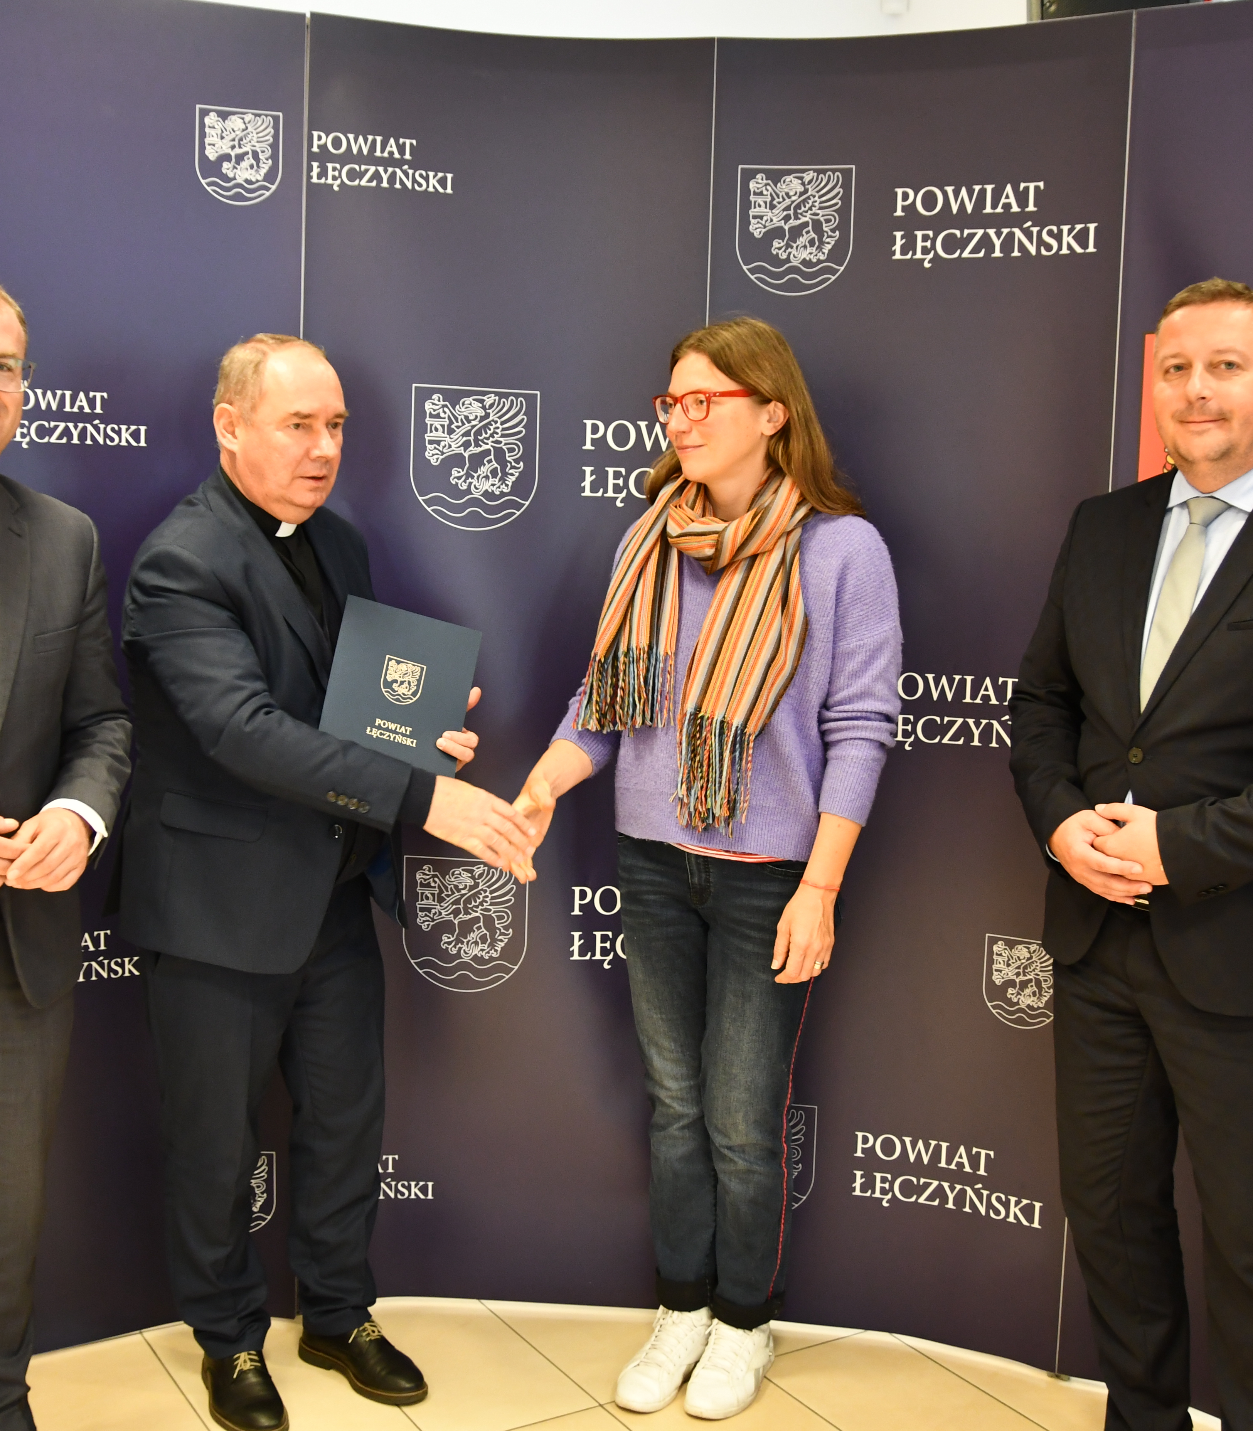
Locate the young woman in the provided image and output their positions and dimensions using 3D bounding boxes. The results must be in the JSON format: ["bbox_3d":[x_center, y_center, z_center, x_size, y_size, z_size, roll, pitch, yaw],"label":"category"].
[{"bbox_3d":[0.123,0.248,2.625,0.540,1.725,0.420,5,7,28],"label":"young woman"}]

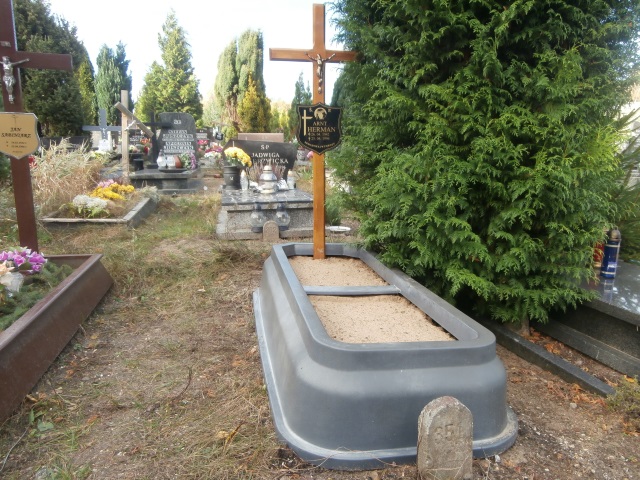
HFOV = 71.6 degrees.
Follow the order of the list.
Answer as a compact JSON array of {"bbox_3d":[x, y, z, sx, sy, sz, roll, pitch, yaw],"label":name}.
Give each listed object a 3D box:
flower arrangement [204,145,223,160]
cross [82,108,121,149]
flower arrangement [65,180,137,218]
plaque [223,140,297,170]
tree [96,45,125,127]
[{"bbox_3d":[-2.880,-2.380,12.000,0.480,0.420,0.420,-2,13,-11],"label":"flower arrangement"},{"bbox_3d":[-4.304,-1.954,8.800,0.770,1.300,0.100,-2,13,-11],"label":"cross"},{"bbox_3d":[-3.299,-0.612,6.700,0.850,0.380,0.900,-2,13,-11],"label":"flower arrangement"},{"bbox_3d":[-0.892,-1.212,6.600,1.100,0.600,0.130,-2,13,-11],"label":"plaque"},{"bbox_3d":[-8.418,-5.416,18.000,1.250,4.800,1.250,-2,13,-11],"label":"tree"}]

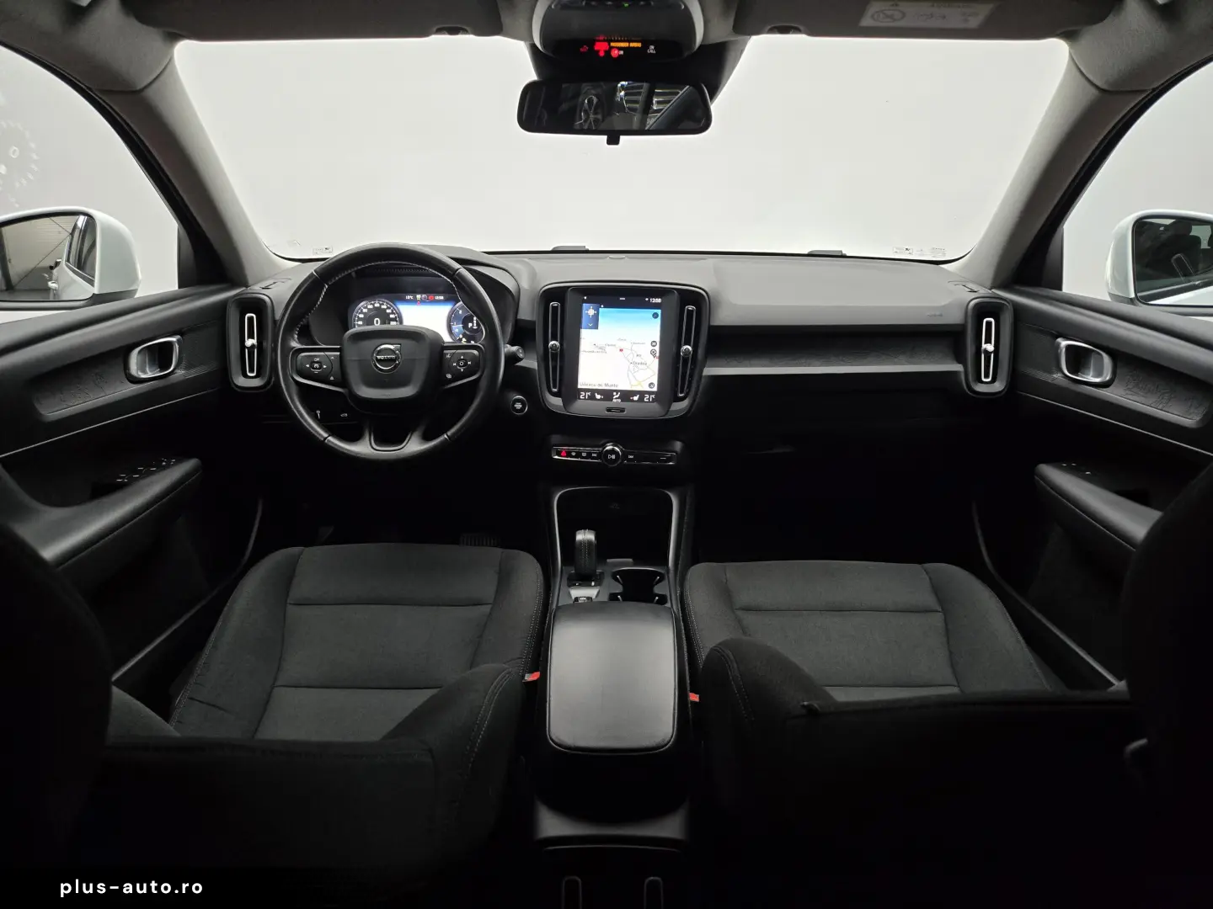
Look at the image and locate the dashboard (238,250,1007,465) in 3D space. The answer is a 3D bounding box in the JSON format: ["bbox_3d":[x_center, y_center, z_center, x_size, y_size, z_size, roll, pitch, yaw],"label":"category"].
[{"bbox_3d":[0.022,-0.215,1.607,1.370,0.340,0.430,1,19,1],"label":"dashboard"}]

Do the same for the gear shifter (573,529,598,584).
[{"bbox_3d":[-0.034,0.159,1.270,0.038,0.078,0.050,1,11,1],"label":"gear shifter"}]

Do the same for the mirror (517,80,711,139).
[{"bbox_3d":[0.011,-0.454,1.060,0.250,0.070,0.050,6,24,15],"label":"mirror"}]

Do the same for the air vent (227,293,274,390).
[{"bbox_3d":[-0.625,-0.200,1.420,0.065,0.164,0.045,0,9,-1],"label":"air vent"}]

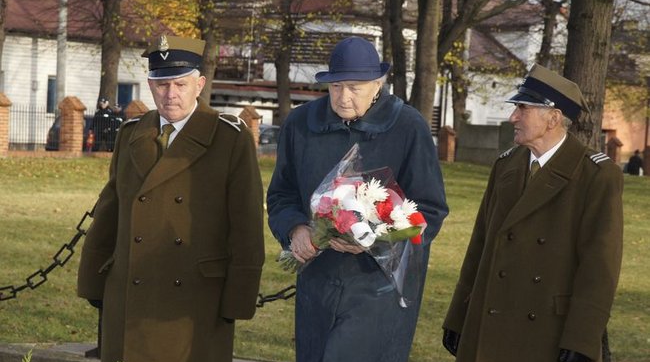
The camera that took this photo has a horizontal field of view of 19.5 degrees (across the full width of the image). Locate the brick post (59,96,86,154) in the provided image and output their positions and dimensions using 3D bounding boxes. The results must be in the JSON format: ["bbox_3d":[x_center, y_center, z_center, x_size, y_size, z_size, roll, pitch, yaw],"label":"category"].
[{"bbox_3d":[-5.642,-1.206,42.300,0.480,1.350,0.390,3,3,28],"label":"brick post"}]

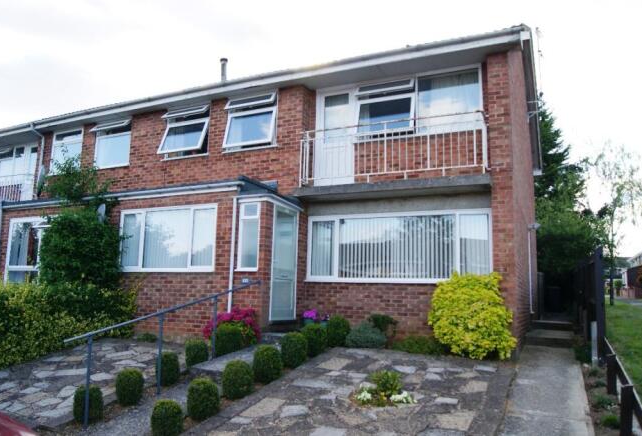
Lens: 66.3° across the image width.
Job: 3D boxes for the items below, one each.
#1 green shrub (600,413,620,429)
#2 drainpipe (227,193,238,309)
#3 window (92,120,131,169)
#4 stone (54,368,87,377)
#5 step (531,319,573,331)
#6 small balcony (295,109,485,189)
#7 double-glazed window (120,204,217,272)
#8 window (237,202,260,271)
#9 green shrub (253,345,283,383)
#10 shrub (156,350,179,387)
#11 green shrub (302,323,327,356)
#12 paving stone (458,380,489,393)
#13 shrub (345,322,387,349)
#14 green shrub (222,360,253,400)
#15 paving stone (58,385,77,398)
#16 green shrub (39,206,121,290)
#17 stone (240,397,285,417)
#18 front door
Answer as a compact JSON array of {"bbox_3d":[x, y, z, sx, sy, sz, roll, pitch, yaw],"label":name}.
[{"bbox_3d":[2.857,1.996,4.847,0.190,0.150,0.190,-3,-9,25],"label":"green shrub"},{"bbox_3d":[-1.505,0.820,8.304,0.068,2.350,0.068,-2,-9,24],"label":"drainpipe"},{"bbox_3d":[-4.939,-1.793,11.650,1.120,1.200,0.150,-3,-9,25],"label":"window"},{"bbox_3d":[-3.561,2.250,7.093,0.545,0.050,0.339,-2,-1,0],"label":"stone"},{"bbox_3d":[4.688,2.178,9.955,0.740,0.160,0.500,-2,-9,24],"label":"step"},{"bbox_3d":[1.232,-1.129,8.664,3.360,1.080,0.550,-2,-9,25],"label":"small balcony"},{"bbox_3d":[-2.841,0.400,9.068,2.240,1.200,0.100,-2,-9,24],"label":"double-glazed window"},{"bbox_3d":[-1.204,0.319,8.334,0.420,1.180,0.090,-2,-9,24],"label":"window"},{"bbox_3d":[-0.718,1.988,6.726,0.405,0.480,0.405,1,-8,0],"label":"green shrub"},{"bbox_3d":[-1.947,1.946,6.322,0.292,0.414,0.292,-2,-9,24],"label":"shrub"},{"bbox_3d":[-0.101,1.993,8.137,0.430,0.500,0.430,1,-9,0],"label":"green shrub"},{"bbox_3d":[1.873,2.095,6.034,0.290,0.040,0.420,-2,-3,25],"label":"paving stone"},{"bbox_3d":[0.780,2.012,8.415,0.700,0.440,0.600,-3,-9,25],"label":"shrub"},{"bbox_3d":[-1.038,1.997,6.173,0.400,0.440,0.400,1,-9,0],"label":"green shrub"},{"bbox_3d":[-3.211,2.222,6.212,0.166,0.050,0.453,-2,-1,-5],"label":"paving stone"},{"bbox_3d":[-4.486,0.613,9.201,1.450,1.420,0.950,-2,-9,25],"label":"green shrub"},{"bbox_3d":[-0.631,2.212,5.658,0.340,0.050,0.569,-2,-1,21],"label":"stone"},{"bbox_3d":[-0.668,0.851,9.172,0.100,2.060,0.930,-3,-9,25],"label":"front door"}]

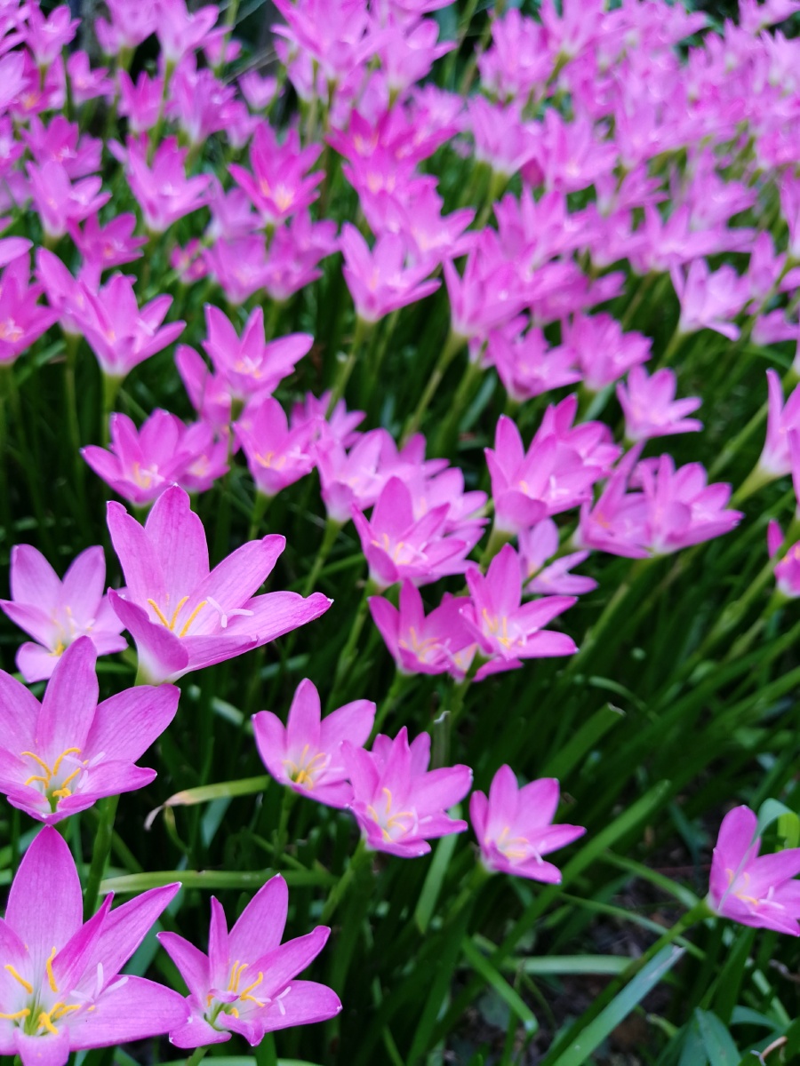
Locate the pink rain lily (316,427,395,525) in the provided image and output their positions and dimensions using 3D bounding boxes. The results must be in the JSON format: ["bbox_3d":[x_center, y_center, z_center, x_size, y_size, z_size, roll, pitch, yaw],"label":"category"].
[{"bbox_3d":[-0.035,-0.030,0.543,0.056,0.050,0.056,-4,43,-27],"label":"pink rain lily"}]

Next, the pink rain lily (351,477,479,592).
[{"bbox_3d":[-0.002,0.009,0.431,0.064,0.048,0.064,5,39,-27],"label":"pink rain lily"}]

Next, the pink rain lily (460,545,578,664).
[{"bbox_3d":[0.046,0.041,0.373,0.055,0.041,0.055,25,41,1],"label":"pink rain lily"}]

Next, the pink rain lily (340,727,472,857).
[{"bbox_3d":[-0.005,0.135,0.396,0.066,0.048,0.066,5,39,-27],"label":"pink rain lily"}]

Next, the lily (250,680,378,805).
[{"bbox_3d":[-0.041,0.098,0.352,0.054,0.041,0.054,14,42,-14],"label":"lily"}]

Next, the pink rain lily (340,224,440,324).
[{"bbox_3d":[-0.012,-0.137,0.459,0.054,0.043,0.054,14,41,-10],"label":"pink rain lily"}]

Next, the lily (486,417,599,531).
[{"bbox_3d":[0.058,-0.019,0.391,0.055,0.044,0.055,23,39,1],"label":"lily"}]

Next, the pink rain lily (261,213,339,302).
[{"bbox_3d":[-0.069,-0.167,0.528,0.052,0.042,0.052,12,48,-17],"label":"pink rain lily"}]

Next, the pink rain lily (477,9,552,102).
[{"bbox_3d":[0.082,-0.366,0.644,0.062,0.052,0.062,-11,43,-26],"label":"pink rain lily"}]

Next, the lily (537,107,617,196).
[{"bbox_3d":[0.126,-0.282,0.625,0.062,0.050,0.062,-4,43,-27],"label":"lily"}]

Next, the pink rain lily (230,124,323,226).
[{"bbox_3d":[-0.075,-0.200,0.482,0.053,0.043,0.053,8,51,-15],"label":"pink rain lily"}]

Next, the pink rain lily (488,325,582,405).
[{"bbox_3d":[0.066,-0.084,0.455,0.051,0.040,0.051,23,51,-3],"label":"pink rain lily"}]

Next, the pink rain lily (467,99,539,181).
[{"bbox_3d":[0.072,-0.306,0.653,0.058,0.050,0.058,-4,43,-27],"label":"pink rain lily"}]

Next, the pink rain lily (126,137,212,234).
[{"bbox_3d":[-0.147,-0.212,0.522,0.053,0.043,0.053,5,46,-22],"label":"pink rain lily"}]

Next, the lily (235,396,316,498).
[{"bbox_3d":[-0.082,-0.049,0.536,0.056,0.050,0.056,-8,43,-27],"label":"lily"}]

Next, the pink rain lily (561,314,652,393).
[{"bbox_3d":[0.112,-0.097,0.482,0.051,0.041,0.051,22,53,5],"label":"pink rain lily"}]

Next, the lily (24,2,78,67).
[{"bbox_3d":[-0.360,-0.520,0.871,0.057,0.050,0.057,-14,43,-26],"label":"lily"}]

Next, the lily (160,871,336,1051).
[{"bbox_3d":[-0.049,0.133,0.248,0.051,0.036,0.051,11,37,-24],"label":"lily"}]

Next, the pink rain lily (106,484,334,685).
[{"bbox_3d":[-0.060,0.026,0.258,0.066,0.050,0.066,5,39,-27],"label":"pink rain lily"}]

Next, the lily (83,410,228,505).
[{"bbox_3d":[-0.155,-0.037,0.500,0.066,0.046,0.066,-4,43,-27],"label":"lily"}]

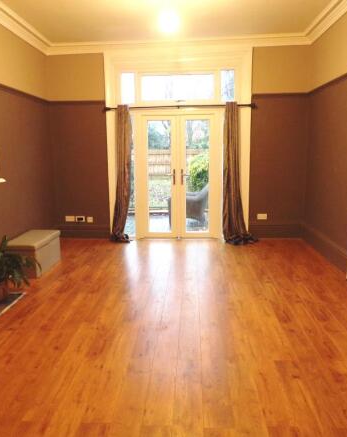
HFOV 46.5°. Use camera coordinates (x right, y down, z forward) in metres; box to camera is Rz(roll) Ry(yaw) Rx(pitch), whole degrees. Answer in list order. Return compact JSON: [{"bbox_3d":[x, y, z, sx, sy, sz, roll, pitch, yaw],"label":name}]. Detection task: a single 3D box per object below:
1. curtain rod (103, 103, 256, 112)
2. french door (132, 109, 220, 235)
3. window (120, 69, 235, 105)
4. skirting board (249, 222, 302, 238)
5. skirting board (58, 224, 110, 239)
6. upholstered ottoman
[{"bbox_3d":[0.080,-1.674,6.072,2.313,0.074,0.100,0,10,2],"label":"curtain rod"},{"bbox_3d":[0.071,-0.663,6.353,1.422,2.000,0.080,0,10,2],"label":"french door"},{"bbox_3d":[0.056,-1.995,6.118,1.723,0.522,0.080,0,10,2],"label":"window"},{"bbox_3d":[1.633,0.208,6.415,0.853,0.240,0.025,0,10,2],"label":"skirting board"},{"bbox_3d":[-1.471,0.210,6.551,0.869,0.235,0.025,0,10,2],"label":"skirting board"},{"bbox_3d":[-1.734,0.427,4.992,0.464,0.352,0.913,0,10,2],"label":"upholstered ottoman"}]

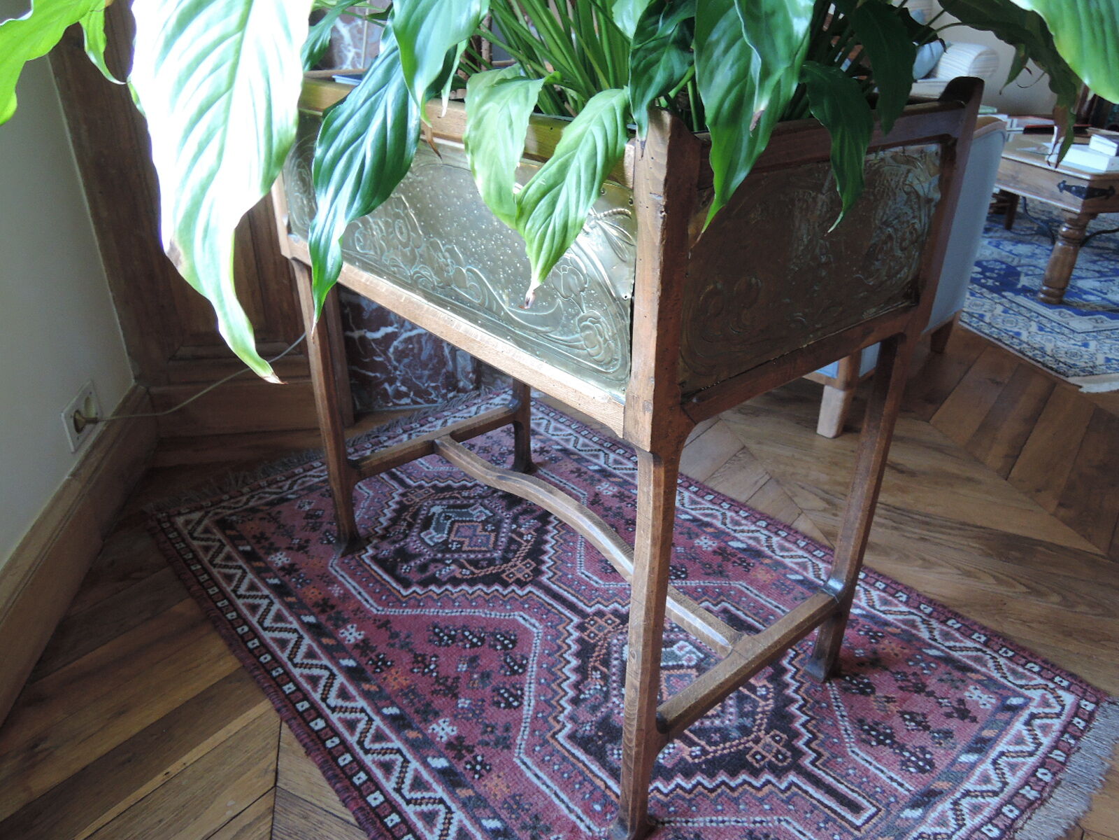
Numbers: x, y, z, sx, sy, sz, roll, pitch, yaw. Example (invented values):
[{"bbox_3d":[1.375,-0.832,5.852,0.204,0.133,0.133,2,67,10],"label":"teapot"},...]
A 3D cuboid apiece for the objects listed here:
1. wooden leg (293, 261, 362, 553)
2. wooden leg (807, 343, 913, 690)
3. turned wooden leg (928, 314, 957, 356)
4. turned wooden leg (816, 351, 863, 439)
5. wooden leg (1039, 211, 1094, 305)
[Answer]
[{"bbox_3d":[-0.402,-0.006,1.368,0.041,0.569,0.038,-21,35,-34],"label":"wooden leg"},{"bbox_3d":[0.420,0.138,1.099,0.041,0.569,0.038,-21,35,-34],"label":"wooden leg"},{"bbox_3d":[1.158,-0.268,2.334,0.043,0.118,0.046,24,36,37],"label":"turned wooden leg"},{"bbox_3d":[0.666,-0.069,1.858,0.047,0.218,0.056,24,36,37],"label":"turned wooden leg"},{"bbox_3d":[1.725,-0.552,2.644,0.087,0.308,0.087,-7,29,-13],"label":"wooden leg"}]

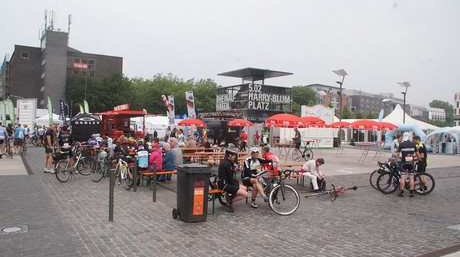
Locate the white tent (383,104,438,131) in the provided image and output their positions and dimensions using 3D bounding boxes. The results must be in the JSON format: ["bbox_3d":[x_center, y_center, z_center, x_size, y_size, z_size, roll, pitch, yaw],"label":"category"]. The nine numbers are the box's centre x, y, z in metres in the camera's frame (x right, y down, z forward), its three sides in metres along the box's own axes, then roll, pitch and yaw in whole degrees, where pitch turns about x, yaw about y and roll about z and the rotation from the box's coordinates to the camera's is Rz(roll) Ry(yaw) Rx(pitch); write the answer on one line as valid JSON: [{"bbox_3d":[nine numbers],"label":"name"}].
[{"bbox_3d":[26.045,-0.609,52.000,9.000,5.900,9.000,1,0,18],"label":"white tent"}]

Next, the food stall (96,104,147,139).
[{"bbox_3d":[-10.239,-0.338,32.500,4.100,3.800,3.100,1,0,9],"label":"food stall"}]

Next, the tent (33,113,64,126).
[{"bbox_3d":[-21.775,-0.274,41.496,3.050,3.080,3.050,1,0,-31],"label":"tent"}]

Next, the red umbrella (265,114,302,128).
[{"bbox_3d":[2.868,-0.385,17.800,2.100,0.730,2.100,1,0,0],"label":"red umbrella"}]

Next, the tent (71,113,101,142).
[{"bbox_3d":[-14.634,-0.037,35.000,3.000,3.000,3.000,1,0,-22],"label":"tent"}]

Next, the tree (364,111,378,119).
[{"bbox_3d":[36.237,-1.083,87.991,3.900,7.100,3.900,1,0,0],"label":"tree"}]

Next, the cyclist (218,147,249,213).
[{"bbox_3d":[0.101,1.152,7.748,0.720,1.400,0.470,1,0,21],"label":"cyclist"}]

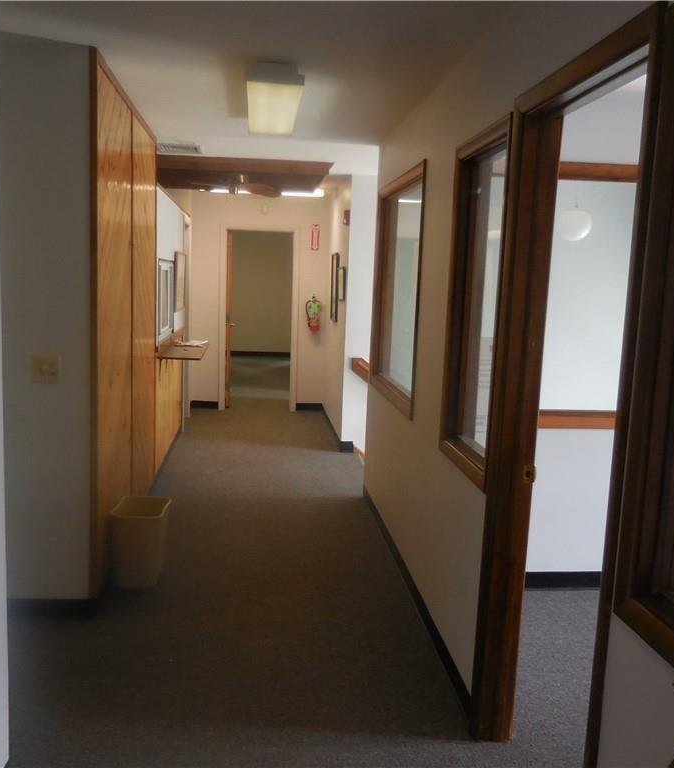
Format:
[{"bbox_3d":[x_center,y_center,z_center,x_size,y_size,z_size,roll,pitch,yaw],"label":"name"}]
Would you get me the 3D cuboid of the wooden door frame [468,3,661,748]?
[{"bbox_3d":[0.602,0.211,2.005,0.130,2.080,0.880,1,8,-6],"label":"wooden door frame"}]

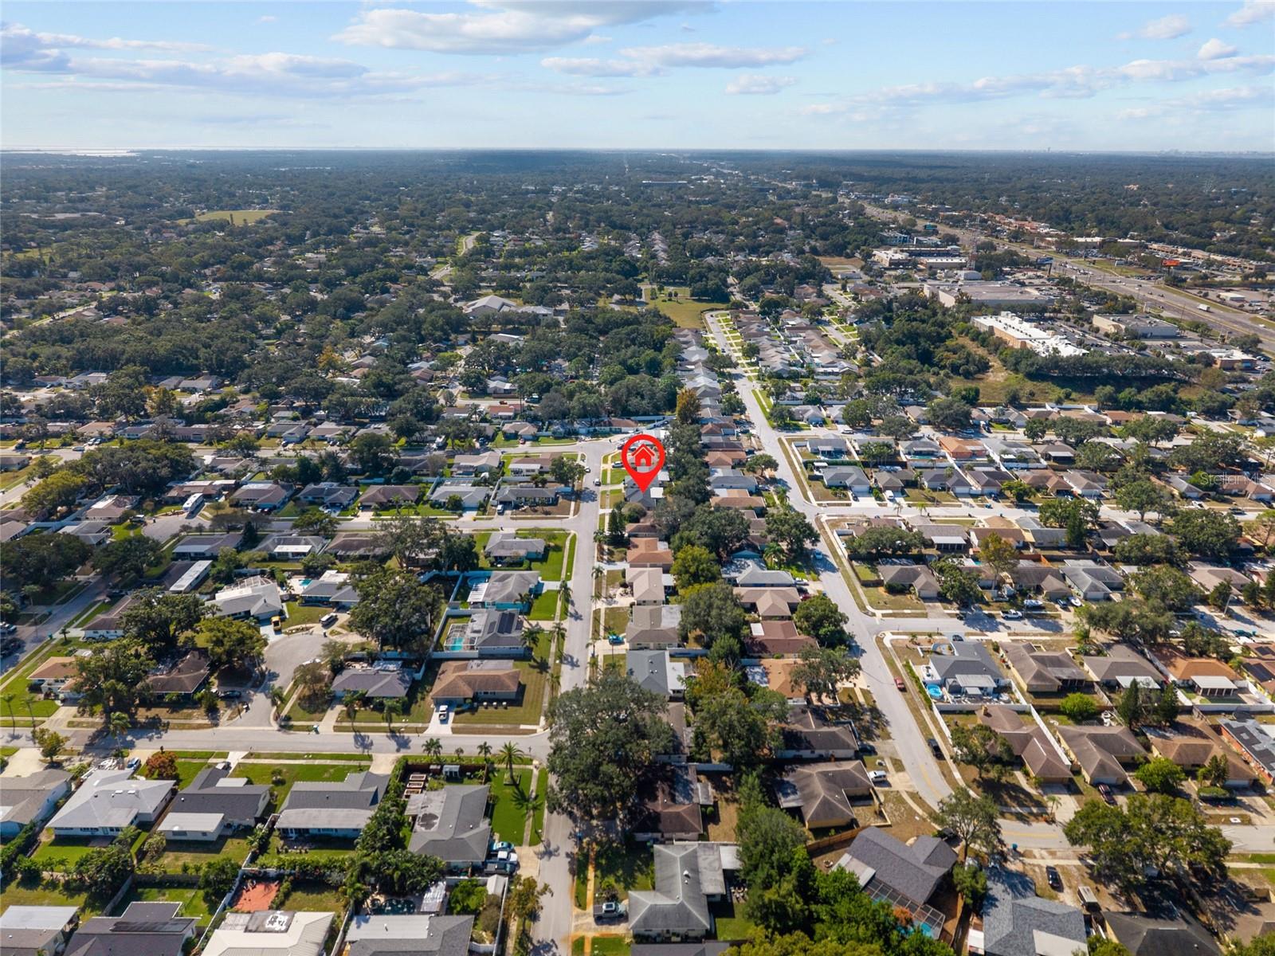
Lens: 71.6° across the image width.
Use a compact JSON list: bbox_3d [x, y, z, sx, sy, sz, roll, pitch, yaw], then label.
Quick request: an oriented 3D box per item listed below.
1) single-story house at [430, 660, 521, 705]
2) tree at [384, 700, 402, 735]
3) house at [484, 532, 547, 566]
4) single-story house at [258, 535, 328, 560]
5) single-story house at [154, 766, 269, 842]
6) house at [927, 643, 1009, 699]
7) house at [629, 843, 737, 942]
[{"bbox_3d":[-38.095,48.359,211.783,19.400,4.600,15.600,0,21,0],"label":"single-story house"},{"bbox_3d":[-54.359,52.269,194.052,4.000,7.300,4.000,0,21,0],"label":"tree"},{"bbox_3d":[-38.742,21.606,283.133,18.200,4.600,16.000,0,21,0],"label":"house"},{"bbox_3d":[-109.034,21.149,280.912,19.000,4.200,14.200,0,21,0],"label":"single-story house"},{"bbox_3d":[-80.823,62.798,173.334,17.000,4.400,18.200,0,21,0],"label":"single-story house"},{"bbox_3d":[80.743,46.043,218.698,15.400,4.600,19.700,0,21,0],"label":"house"},{"bbox_3d":[7.688,70.106,151.604,18.000,4.000,18.000,0,21,0],"label":"house"}]

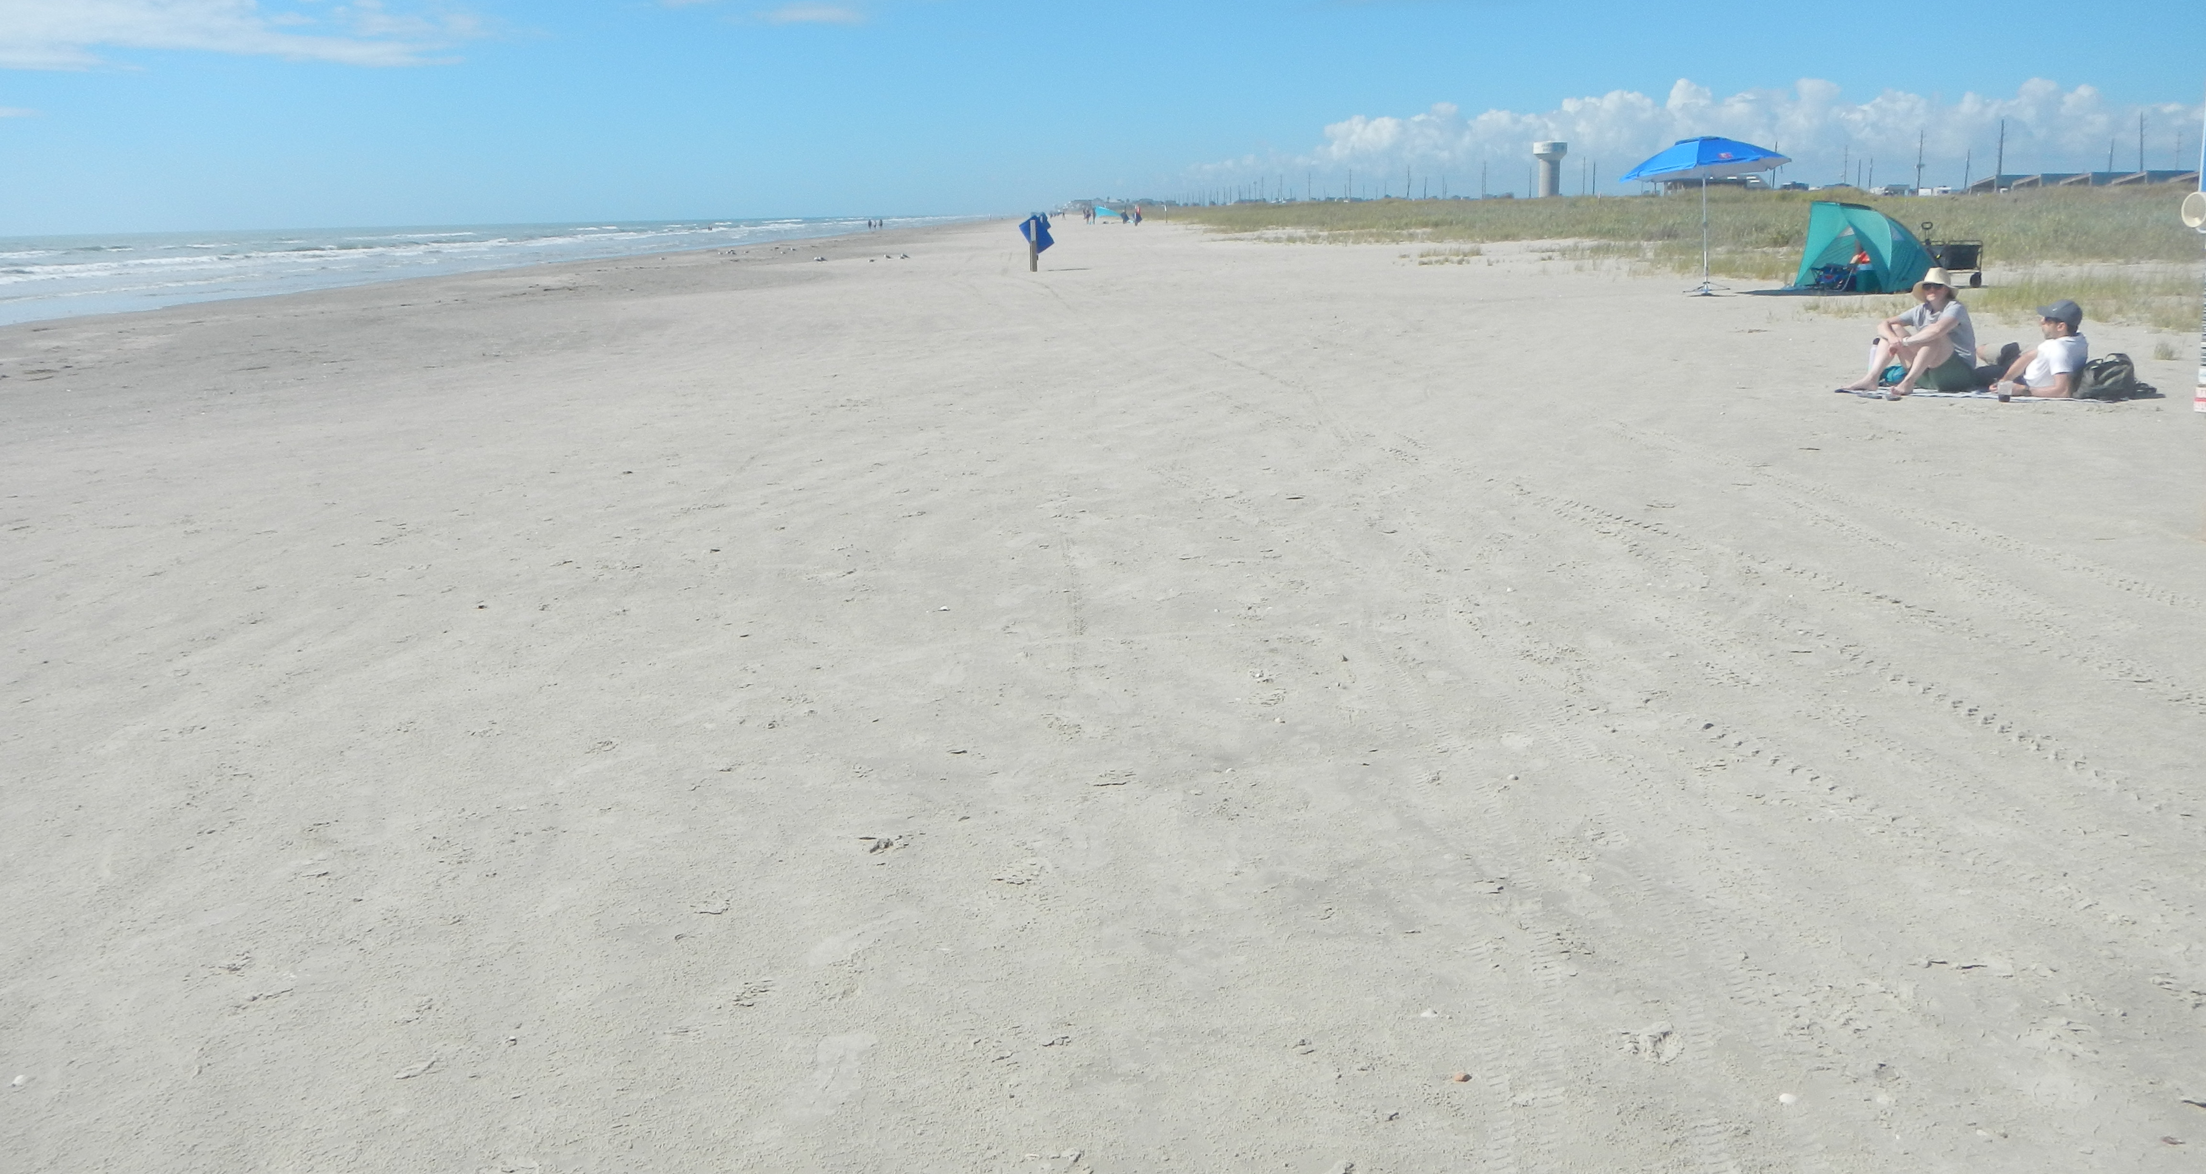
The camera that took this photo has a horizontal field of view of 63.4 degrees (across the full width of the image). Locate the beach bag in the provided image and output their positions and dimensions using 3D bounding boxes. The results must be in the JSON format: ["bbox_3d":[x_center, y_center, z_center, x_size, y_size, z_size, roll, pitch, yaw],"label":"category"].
[{"bbox_3d":[6.703,-1.435,11.928,0.420,0.330,0.300,5,13,27],"label":"beach bag"}]

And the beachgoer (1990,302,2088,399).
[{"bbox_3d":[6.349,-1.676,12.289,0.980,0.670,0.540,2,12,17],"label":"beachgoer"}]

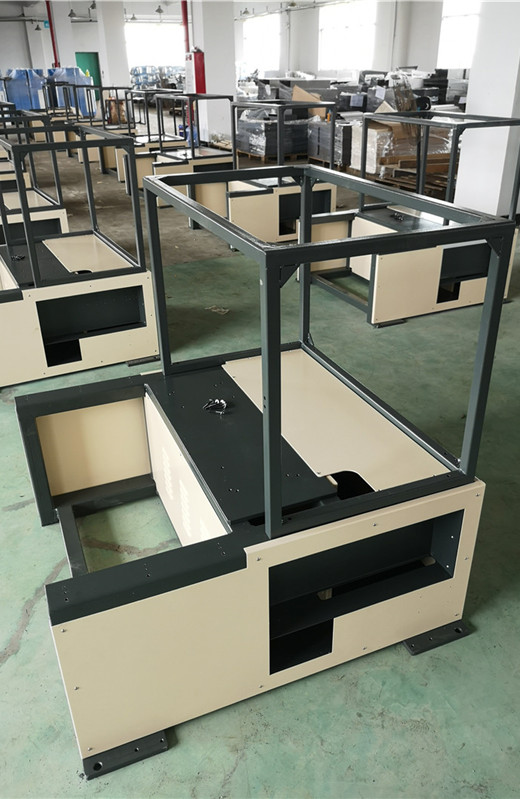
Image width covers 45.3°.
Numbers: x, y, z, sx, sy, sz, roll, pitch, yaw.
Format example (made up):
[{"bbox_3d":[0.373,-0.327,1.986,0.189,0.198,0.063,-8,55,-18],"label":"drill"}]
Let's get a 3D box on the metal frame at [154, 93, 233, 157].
[{"bbox_3d":[-0.855,-3.585,8.188,0.597,0.695,1.027,-17,32,-27],"label":"metal frame"}]

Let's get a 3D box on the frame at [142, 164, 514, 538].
[{"bbox_3d":[0.102,-0.246,1.864,0.597,0.695,1.027,-12,30,-19],"label":"frame"}]

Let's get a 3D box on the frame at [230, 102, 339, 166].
[{"bbox_3d":[0.210,-2.613,6.319,0.597,0.695,1.027,-15,31,-24],"label":"frame"}]

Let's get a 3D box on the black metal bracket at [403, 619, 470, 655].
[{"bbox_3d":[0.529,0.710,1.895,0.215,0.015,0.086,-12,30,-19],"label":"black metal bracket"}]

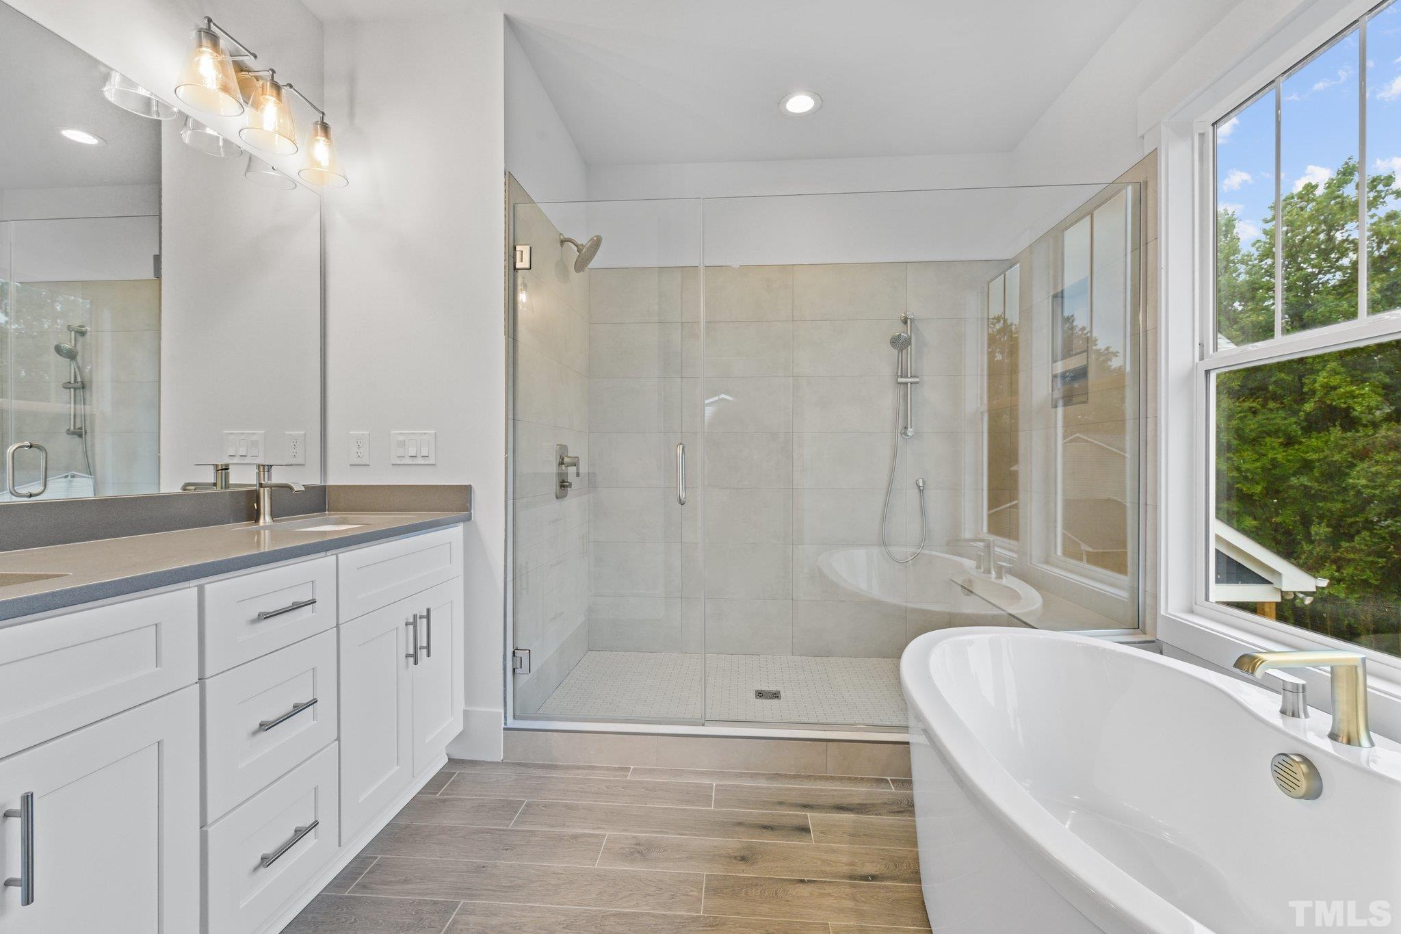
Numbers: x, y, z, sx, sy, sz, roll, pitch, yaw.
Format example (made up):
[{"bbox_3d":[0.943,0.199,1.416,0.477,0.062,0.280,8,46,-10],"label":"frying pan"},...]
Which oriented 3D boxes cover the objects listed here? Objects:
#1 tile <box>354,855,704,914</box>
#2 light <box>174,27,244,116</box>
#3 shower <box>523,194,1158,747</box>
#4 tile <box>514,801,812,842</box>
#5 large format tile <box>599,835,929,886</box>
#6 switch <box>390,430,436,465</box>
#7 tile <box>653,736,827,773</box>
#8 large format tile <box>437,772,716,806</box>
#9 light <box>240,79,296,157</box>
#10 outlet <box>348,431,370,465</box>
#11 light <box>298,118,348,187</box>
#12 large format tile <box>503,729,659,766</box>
[{"bbox_3d":[-0.444,1.092,1.522,0.905,0.010,0.143,0,0,4],"label":"tile"},{"bbox_3d":[-1.348,-1.100,1.606,0.147,0.192,0.147,0,0,4],"label":"light"},{"bbox_3d":[0.467,0.017,2.627,2.275,2.045,1.119,0,0,4],"label":"shower"},{"bbox_3d":[-0.116,1.090,1.790,0.901,0.010,0.143,0,0,4],"label":"tile"},{"bbox_3d":[0.174,1.092,1.622,0.902,0.010,0.143,0,0,4],"label":"large format tile"},{"bbox_3d":[-1.062,-0.069,2.158,0.170,0.127,0.009,0,0,4],"label":"switch"},{"bbox_3d":[0.146,1.024,2.080,0.606,0.118,0.010,0,0,4],"label":"tile"},{"bbox_3d":[-0.407,1.089,1.959,0.904,0.010,0.143,0,0,4],"label":"large format tile"},{"bbox_3d":[-1.332,-1.102,1.808,0.147,0.192,0.147,0,0,4],"label":"light"},{"bbox_3d":[-1.272,-0.068,2.174,0.081,0.125,0.008,0,0,4],"label":"outlet"},{"bbox_3d":[-1.315,-1.104,2.039,0.147,0.192,0.147,0,0,4],"label":"light"},{"bbox_3d":[-0.438,1.023,2.124,0.566,0.118,0.010,0,0,4],"label":"large format tile"}]

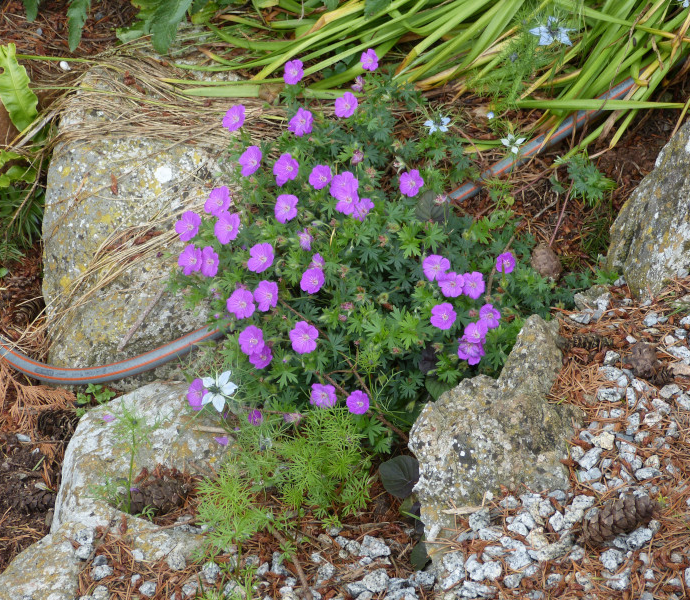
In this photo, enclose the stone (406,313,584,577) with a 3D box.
[{"bbox_3d":[0.159,0.153,2.670,0.180,0.190,0.190,0,38,0],"label":"stone"}]

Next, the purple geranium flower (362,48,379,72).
[{"bbox_3d":[0.029,-0.276,2.900,0.023,0.010,0.025,-7,70,20],"label":"purple geranium flower"}]

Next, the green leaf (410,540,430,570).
[{"bbox_3d":[0.076,0.262,2.580,0.023,0.008,0.033,8,63,25],"label":"green leaf"}]

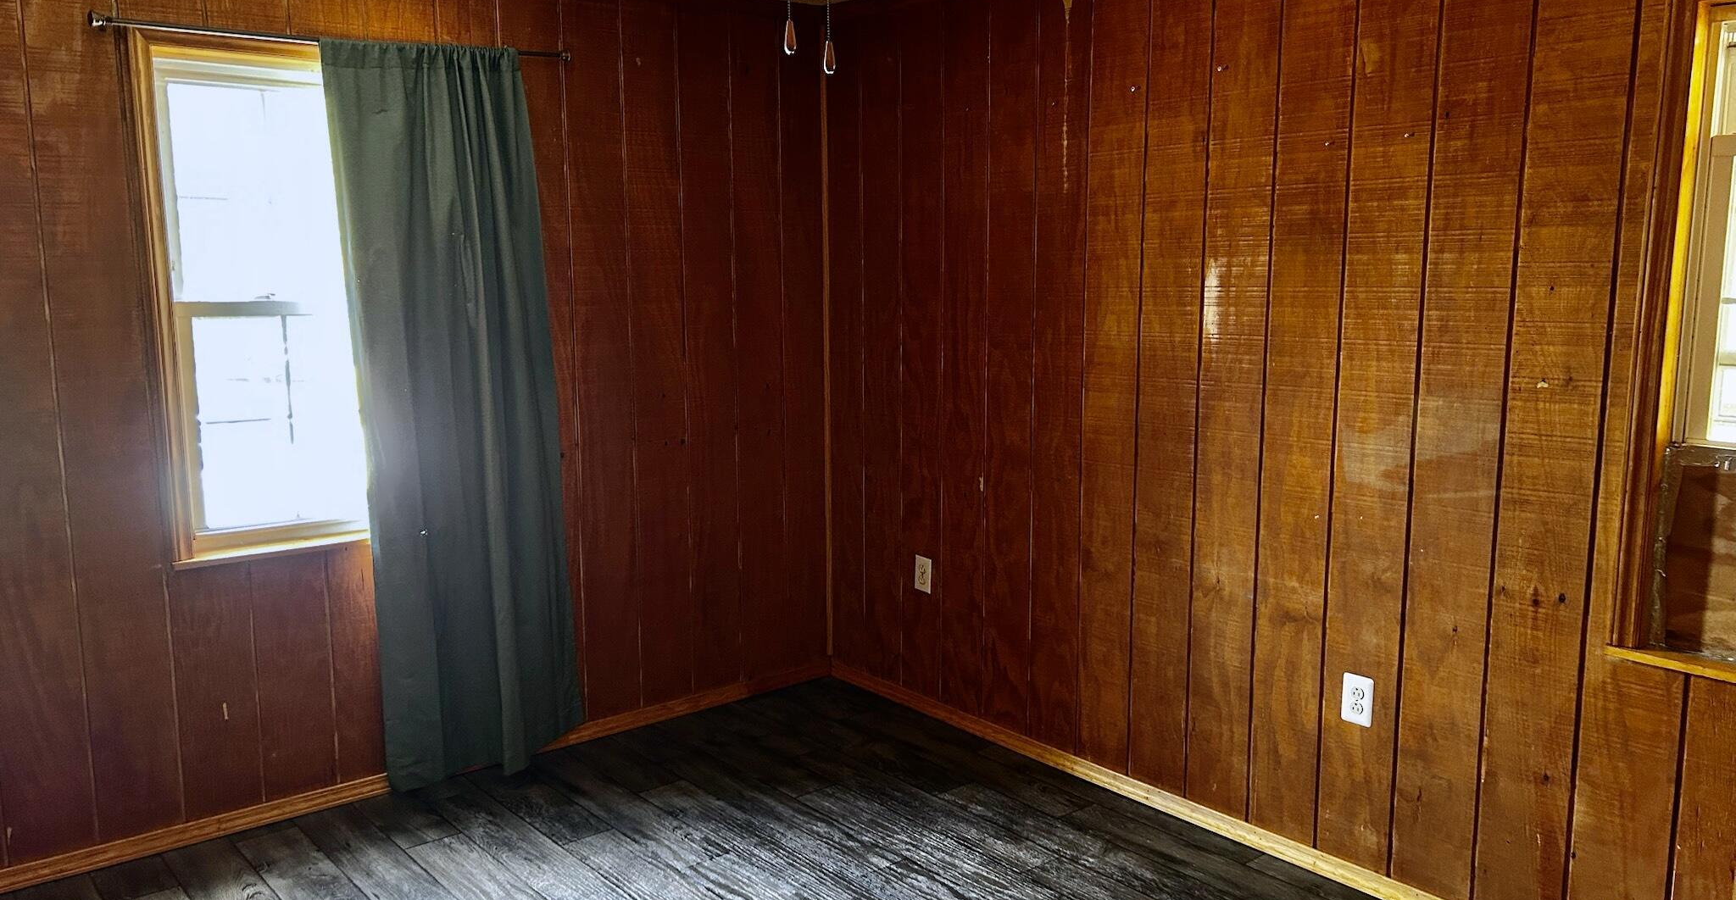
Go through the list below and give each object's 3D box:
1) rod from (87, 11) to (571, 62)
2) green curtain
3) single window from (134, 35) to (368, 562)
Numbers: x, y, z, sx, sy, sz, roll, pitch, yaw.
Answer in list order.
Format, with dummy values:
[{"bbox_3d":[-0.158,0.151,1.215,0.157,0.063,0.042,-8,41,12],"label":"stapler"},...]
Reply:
[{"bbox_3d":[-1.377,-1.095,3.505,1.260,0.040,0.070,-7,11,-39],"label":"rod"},{"bbox_3d":[-1.172,-0.080,3.822,0.660,2.130,0.120,-7,11,-39],"label":"green curtain"},{"bbox_3d":[-1.485,-0.411,3.624,0.900,1.355,0.100,-7,11,-39],"label":"single window"}]

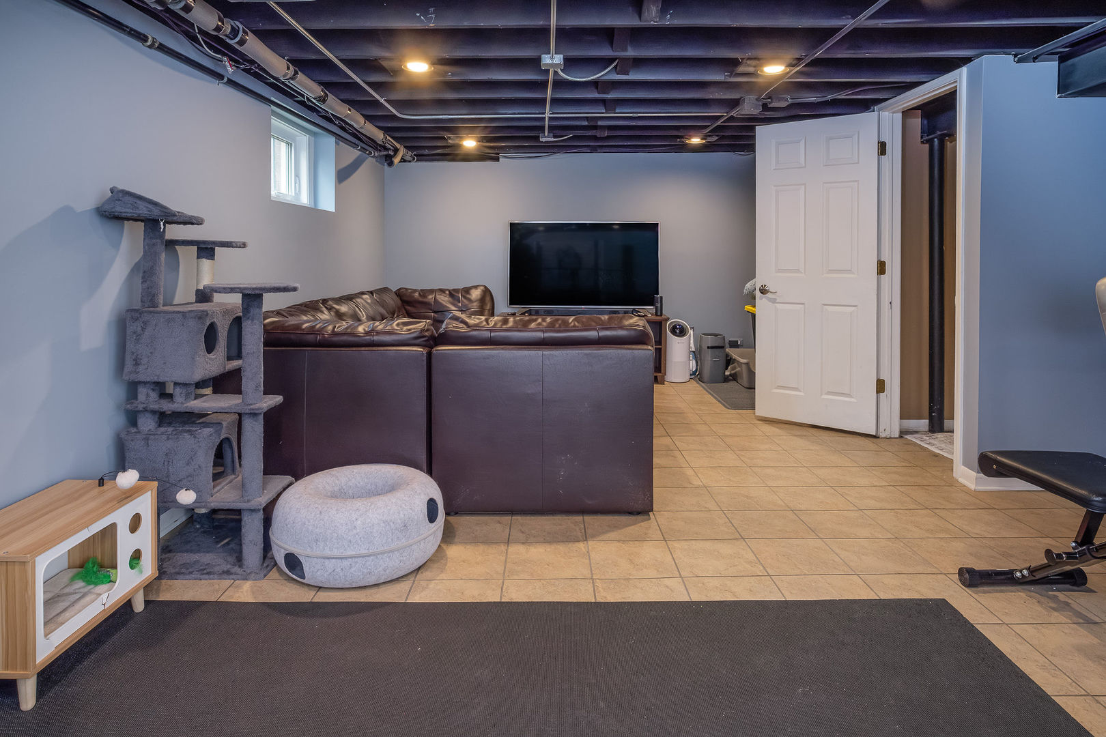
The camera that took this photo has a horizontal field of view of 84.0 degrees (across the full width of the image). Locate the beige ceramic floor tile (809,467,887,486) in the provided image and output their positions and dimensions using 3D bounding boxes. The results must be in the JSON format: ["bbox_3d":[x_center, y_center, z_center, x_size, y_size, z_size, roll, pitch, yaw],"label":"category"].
[{"bbox_3d":[1.539,0.565,3.210,0.307,0.010,0.300,0,10,0],"label":"beige ceramic floor tile"}]

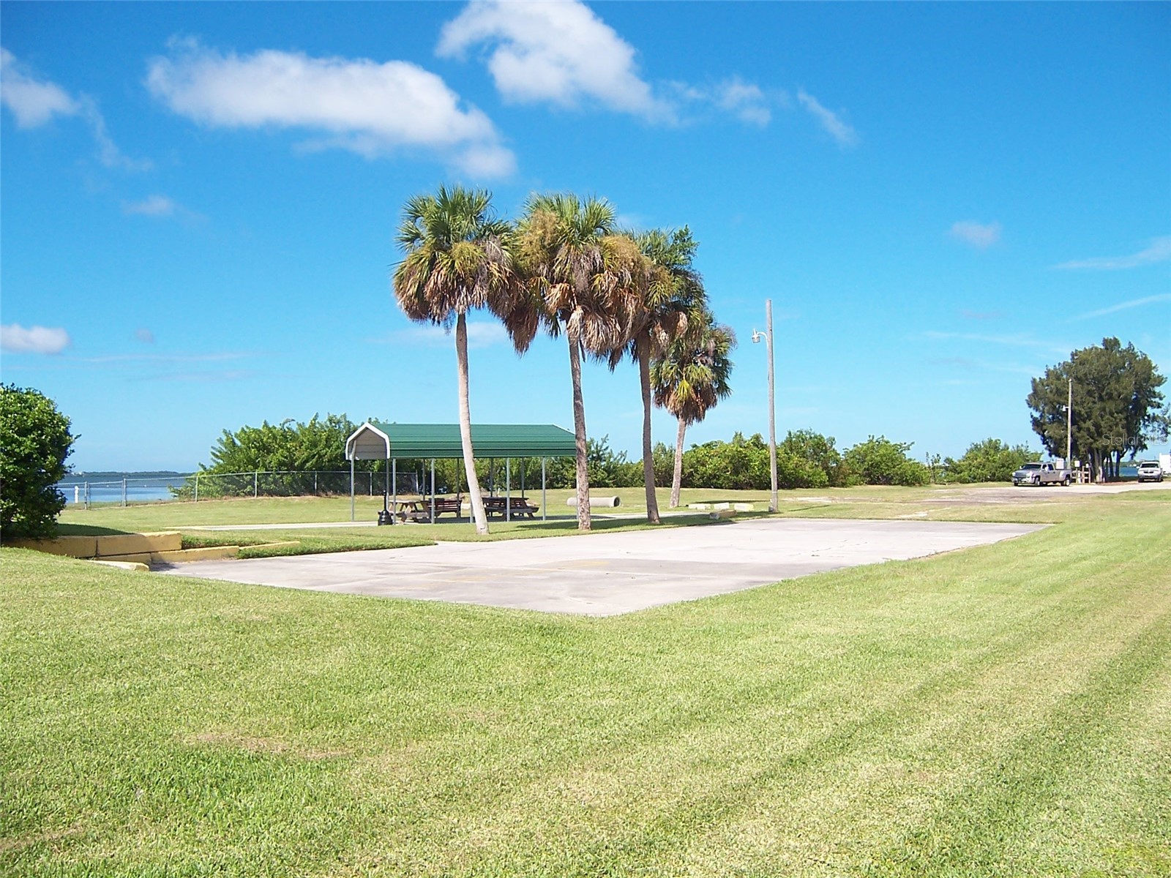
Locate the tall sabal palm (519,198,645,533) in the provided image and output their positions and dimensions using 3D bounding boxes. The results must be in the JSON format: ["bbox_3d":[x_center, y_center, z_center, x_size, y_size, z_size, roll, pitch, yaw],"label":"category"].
[{"bbox_3d":[-0.157,-2.240,31.975,3.580,9.600,3.300,-1,-2,0],"label":"tall sabal palm"}]

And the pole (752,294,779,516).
[{"bbox_3d":[7.038,-1.324,43.700,1.000,8.270,0.320,0,-2,-9],"label":"pole"}]

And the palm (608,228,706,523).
[{"bbox_3d":[2.275,-2.041,35.377,3.120,9.340,3.000,-1,-2,0],"label":"palm"}]

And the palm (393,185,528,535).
[{"bbox_3d":[-3.446,-2.226,30.826,3.720,9.570,3.400,-1,-2,0],"label":"palm"}]

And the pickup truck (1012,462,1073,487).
[{"bbox_3d":[36.759,2.797,90.026,6.200,1.930,2.150,1,-2,-42],"label":"pickup truck"}]

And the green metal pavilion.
[{"bbox_3d":[-4.019,1.100,37.126,6.710,3.190,4.120,0,-2,-29],"label":"green metal pavilion"}]

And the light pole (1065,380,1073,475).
[{"bbox_3d":[40.688,-0.650,94.118,0.750,8.780,0.320,0,-2,-17],"label":"light pole"}]

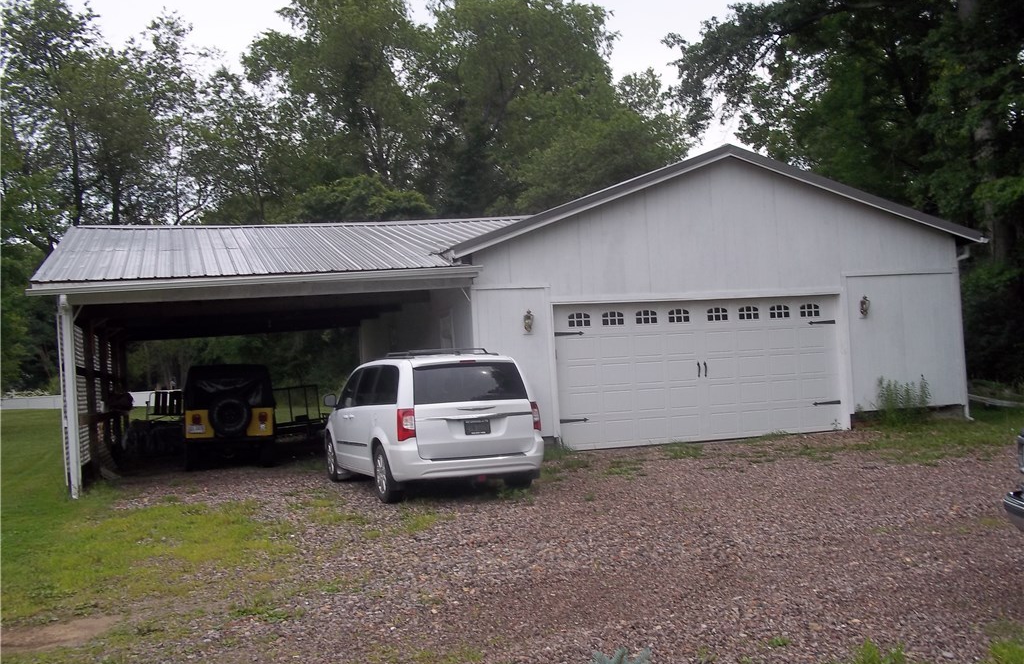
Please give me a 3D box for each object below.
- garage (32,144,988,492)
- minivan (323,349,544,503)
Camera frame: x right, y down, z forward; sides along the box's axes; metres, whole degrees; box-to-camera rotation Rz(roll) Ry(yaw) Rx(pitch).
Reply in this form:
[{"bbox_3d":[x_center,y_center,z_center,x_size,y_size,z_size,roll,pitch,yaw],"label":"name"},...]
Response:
[{"bbox_3d":[-0.668,-0.254,22.658,16.079,4.996,12.101,-3,-2,-17],"label":"garage"},{"bbox_3d":[-1.330,1.240,14.913,2.060,1.760,5.150,-3,-1,-21],"label":"minivan"}]

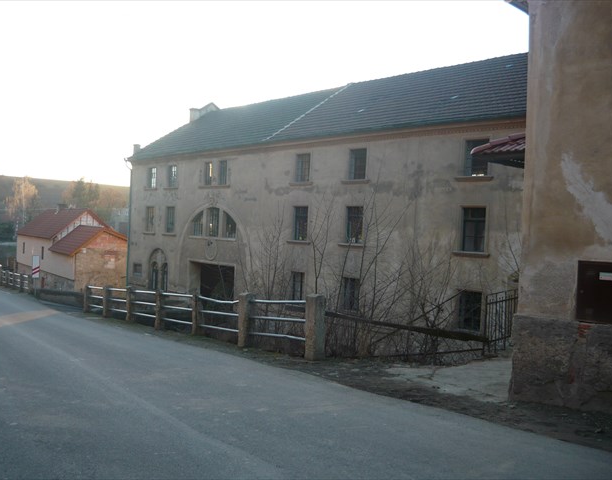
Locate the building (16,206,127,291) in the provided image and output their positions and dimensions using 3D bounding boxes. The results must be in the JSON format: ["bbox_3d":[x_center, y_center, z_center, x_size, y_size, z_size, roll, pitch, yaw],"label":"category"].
[{"bbox_3d":[-21.571,1.030,57.519,6.600,7.794,21.400,2,1,-36],"label":"building"}]

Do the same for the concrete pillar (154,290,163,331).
[{"bbox_3d":[-3.521,1.686,14.640,0.190,0.924,0.260,2,1,-34],"label":"concrete pillar"}]

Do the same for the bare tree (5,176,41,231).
[{"bbox_3d":[-40.892,-4.255,88.000,4.900,9.600,4.900,2,1,-25],"label":"bare tree"}]

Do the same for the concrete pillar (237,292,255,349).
[{"bbox_3d":[-1.084,1.449,10.980,0.190,0.945,0.260,2,1,-34],"label":"concrete pillar"}]

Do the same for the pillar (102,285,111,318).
[{"bbox_3d":[-5.962,1.860,18.300,0.190,0.915,0.260,2,1,-34],"label":"pillar"}]

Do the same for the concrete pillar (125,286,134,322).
[{"bbox_3d":[-4.811,1.747,16.653,0.190,0.901,0.260,2,1,-34],"label":"concrete pillar"}]

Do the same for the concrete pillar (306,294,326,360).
[{"bbox_3d":[0.146,1.312,9.150,0.190,0.945,0.260,2,1,-34],"label":"concrete pillar"}]

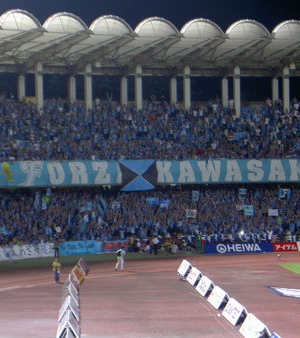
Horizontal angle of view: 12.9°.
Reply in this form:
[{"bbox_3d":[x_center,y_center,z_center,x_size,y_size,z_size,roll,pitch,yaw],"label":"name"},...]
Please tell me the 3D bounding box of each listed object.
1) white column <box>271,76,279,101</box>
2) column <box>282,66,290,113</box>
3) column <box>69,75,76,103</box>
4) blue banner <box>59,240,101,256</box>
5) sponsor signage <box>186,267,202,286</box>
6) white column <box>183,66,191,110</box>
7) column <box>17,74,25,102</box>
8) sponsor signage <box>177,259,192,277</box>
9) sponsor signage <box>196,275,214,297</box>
[{"bbox_3d":[14.360,-8.853,151.559,0.630,3.427,0.630,-1,0,-9],"label":"white column"},{"bbox_3d":[14.013,-7.974,136.500,0.600,5.140,0.600,-1,0,-8],"label":"column"},{"bbox_3d":[-8.330,-8.493,144.461,0.640,3.267,0.640,-1,0,-26],"label":"column"},{"bbox_3d":[-6.003,6.850,114.600,4.200,1.100,0.100,-1,0,-35],"label":"blue banner"},{"bbox_3d":[3.179,7.160,88.895,1.001,0.797,5.269,-1,0,-4],"label":"sponsor signage"},{"bbox_3d":[3.796,-7.911,134.300,0.600,4.990,0.600,-1,0,-16],"label":"white column"},{"bbox_3d":[-12.755,-7.860,132.000,0.600,2.890,0.600,-1,0,-29],"label":"column"},{"bbox_3d":[2.557,6.880,90.465,0.950,1.000,4.800,-1,0,-4],"label":"sponsor signage"},{"bbox_3d":[3.572,7.151,81.184,1.001,0.797,5.251,-1,0,-4],"label":"sponsor signage"}]

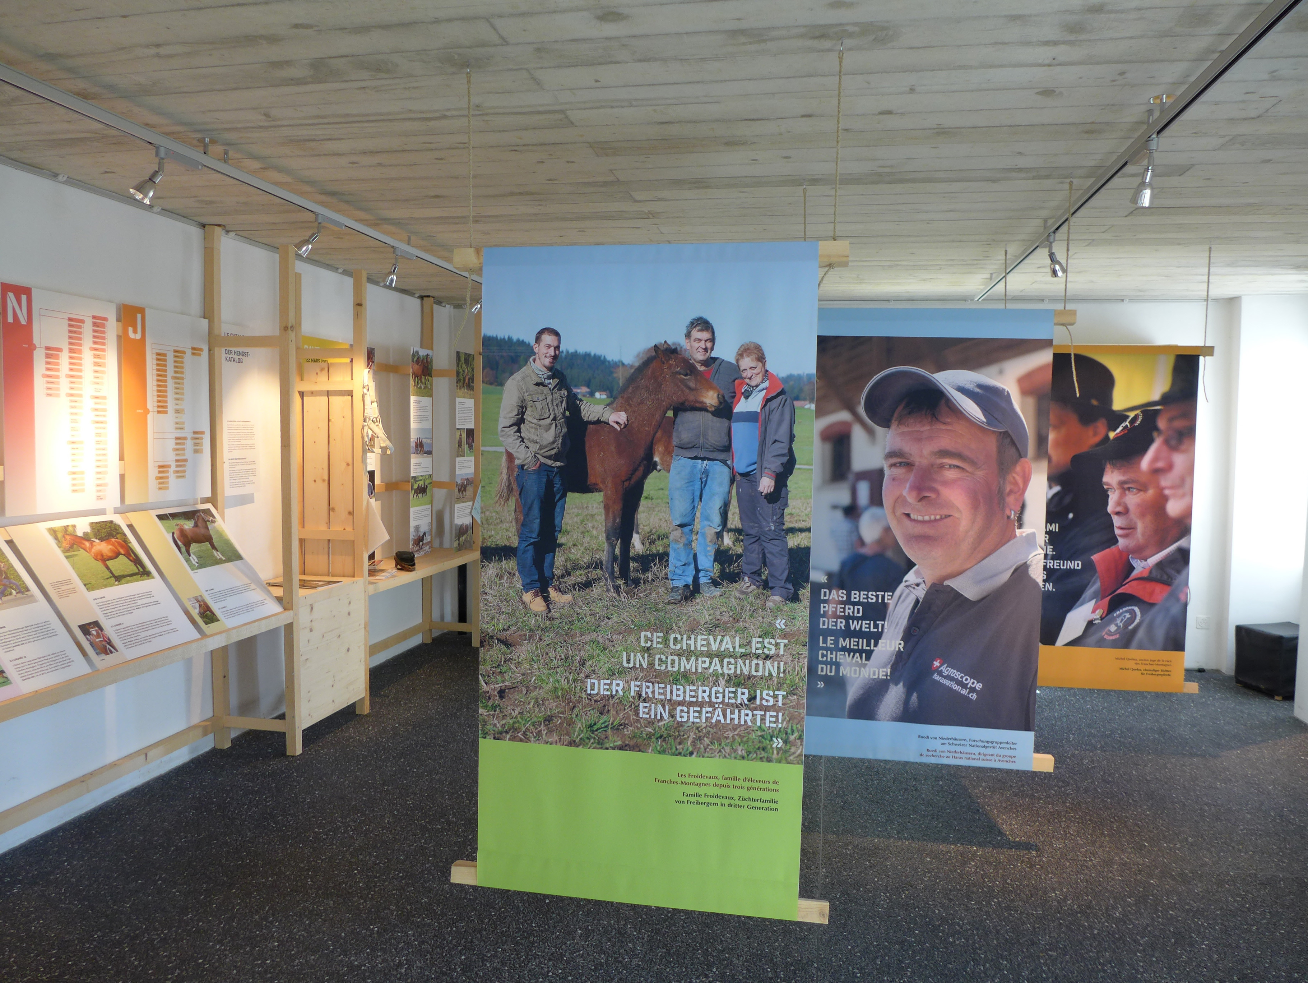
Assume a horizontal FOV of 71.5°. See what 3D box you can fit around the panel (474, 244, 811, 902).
[{"bbox_3d":[-0.038,0.233,2.379,0.876,1.726,0.030,2,4,11],"label":"panel"}]

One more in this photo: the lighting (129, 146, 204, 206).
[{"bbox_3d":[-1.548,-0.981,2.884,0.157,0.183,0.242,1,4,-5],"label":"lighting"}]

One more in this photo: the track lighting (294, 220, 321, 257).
[{"bbox_3d":[-1.399,-1.026,3.677,0.123,0.160,0.069,0,4,-9],"label":"track lighting"}]

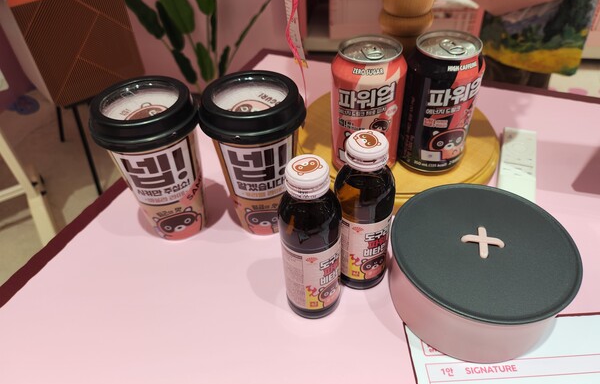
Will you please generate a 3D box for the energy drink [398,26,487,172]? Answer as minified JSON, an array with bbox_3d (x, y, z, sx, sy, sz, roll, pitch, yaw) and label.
[{"bbox_3d":[0.127,-0.079,0.388,0.067,0.122,0.067,-2,43,2],"label":"energy drink"}]

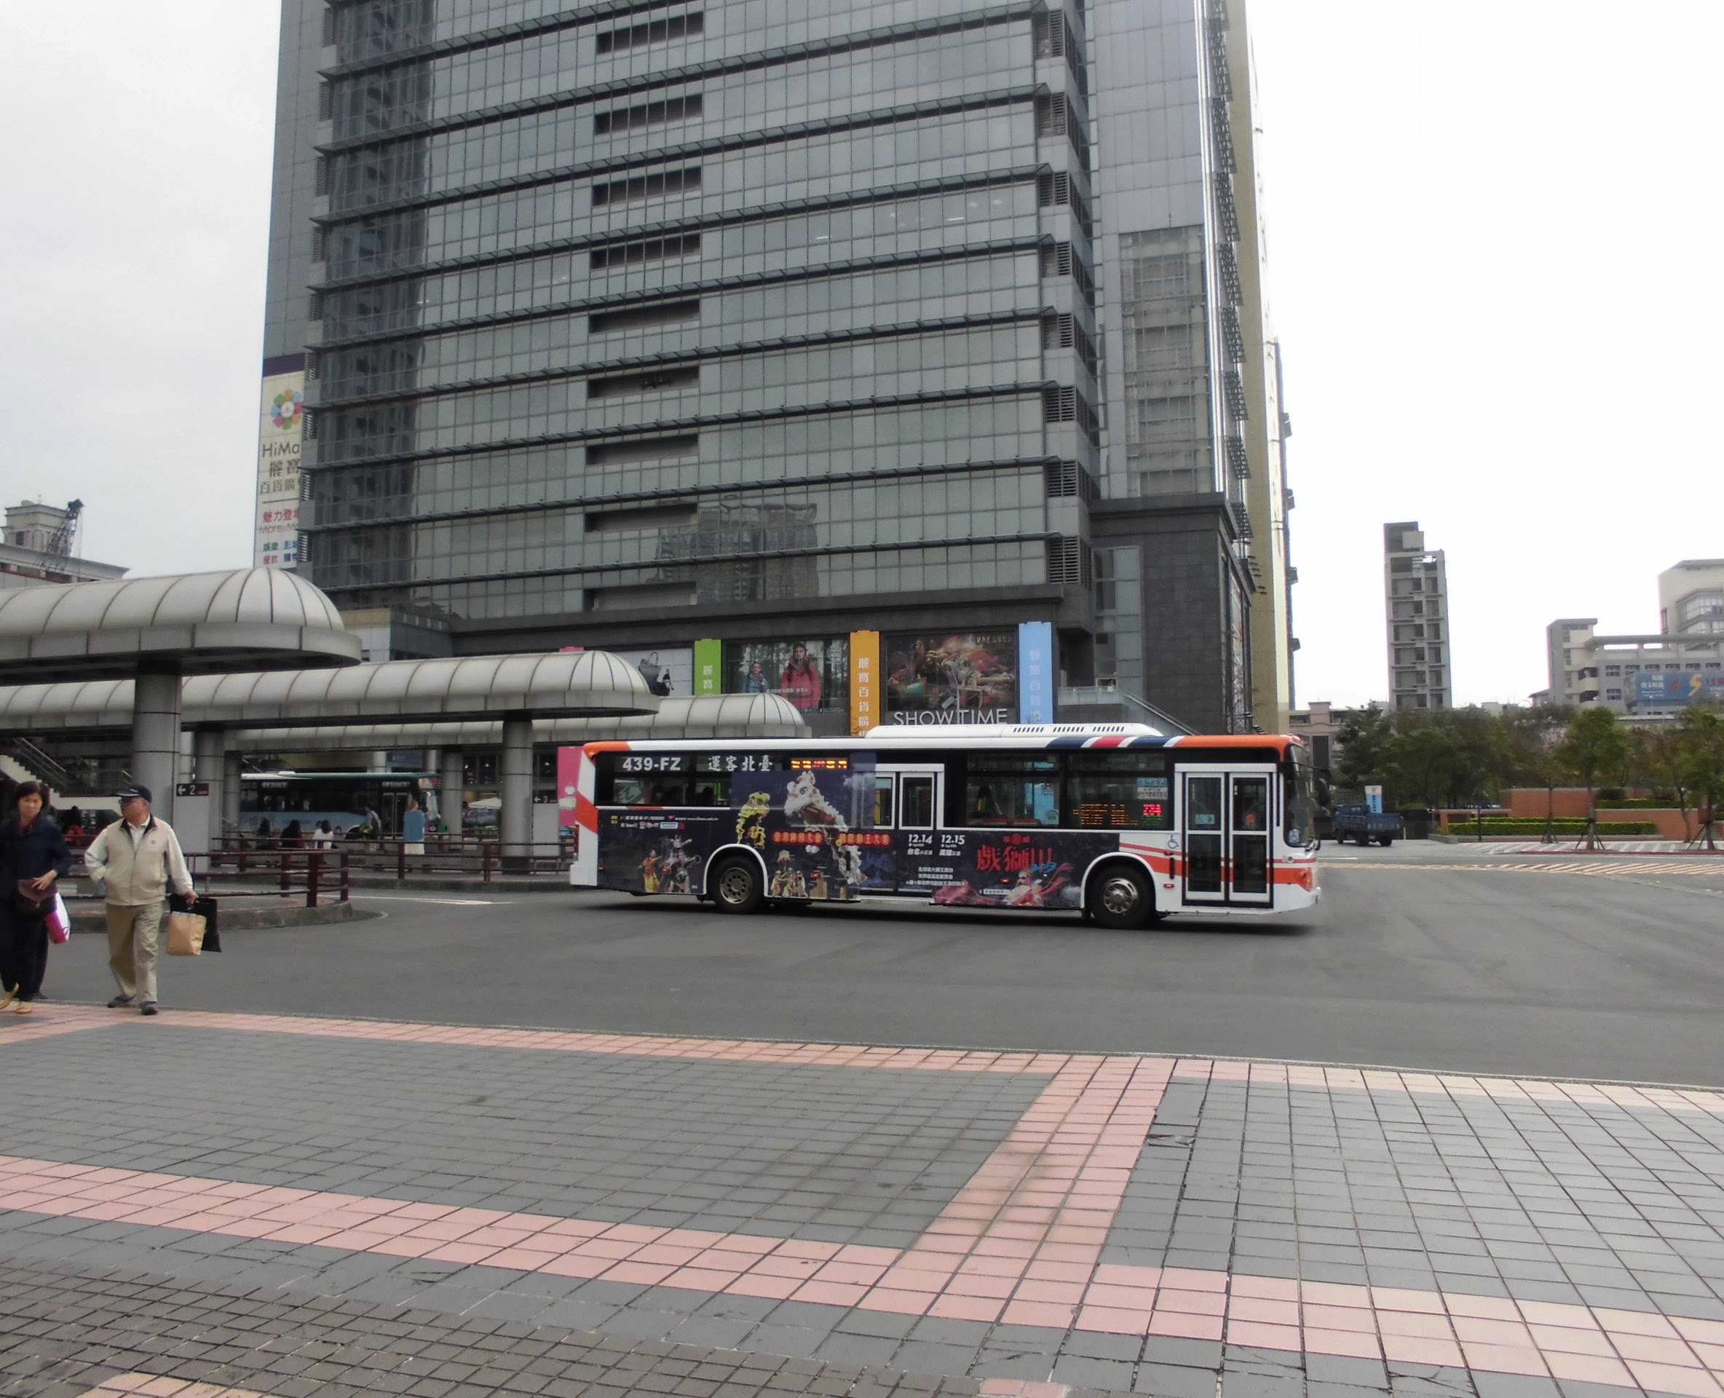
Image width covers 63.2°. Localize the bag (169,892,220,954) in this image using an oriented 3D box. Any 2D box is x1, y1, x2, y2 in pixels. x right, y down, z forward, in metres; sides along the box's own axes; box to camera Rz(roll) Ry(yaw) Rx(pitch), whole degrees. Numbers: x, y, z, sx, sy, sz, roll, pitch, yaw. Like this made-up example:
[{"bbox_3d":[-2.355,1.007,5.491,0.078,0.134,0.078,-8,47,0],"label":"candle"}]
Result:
[{"bbox_3d":[-4.811,1.618,10.100,0.330,0.440,0.150,1,-5,-14],"label":"bag"}]

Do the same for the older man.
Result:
[{"bbox_3d":[-5.399,1.493,10.520,0.680,1.640,0.460,1,-5,-19],"label":"older man"}]

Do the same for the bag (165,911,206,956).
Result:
[{"bbox_3d":[-4.990,1.733,10.350,0.260,0.310,0.130,1,-5,-9],"label":"bag"}]

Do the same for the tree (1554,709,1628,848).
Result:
[{"bbox_3d":[32.830,3.506,63.000,3.050,6.420,3.050,0,-5,0],"label":"tree"}]

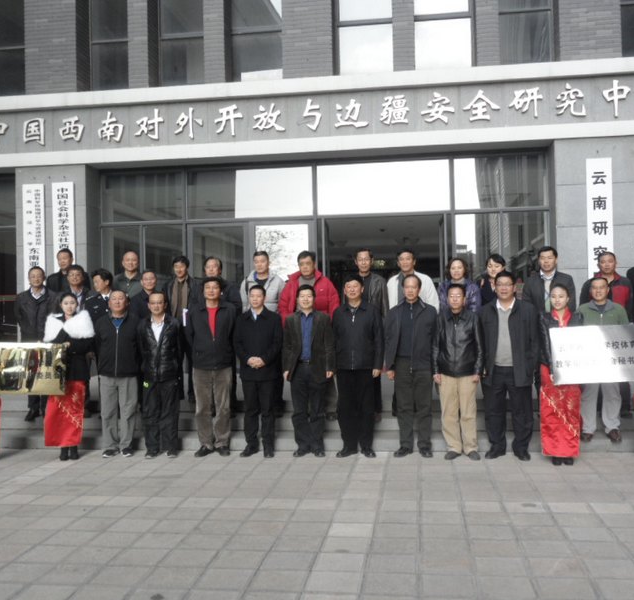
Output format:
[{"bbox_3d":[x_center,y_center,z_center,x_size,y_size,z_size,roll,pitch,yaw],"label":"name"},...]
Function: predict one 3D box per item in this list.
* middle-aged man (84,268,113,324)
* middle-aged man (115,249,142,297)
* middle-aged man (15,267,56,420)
[{"bbox_3d":[-2.378,0.482,8.384,0.500,1.670,0.300,-1,-1,-7],"label":"middle-aged man"},{"bbox_3d":[-2.258,0.296,8.976,0.500,1.782,0.300,-1,-1,-8],"label":"middle-aged man"},{"bbox_3d":[-3.204,0.482,8.447,0.520,1.730,0.300,-1,-1,-4],"label":"middle-aged man"}]

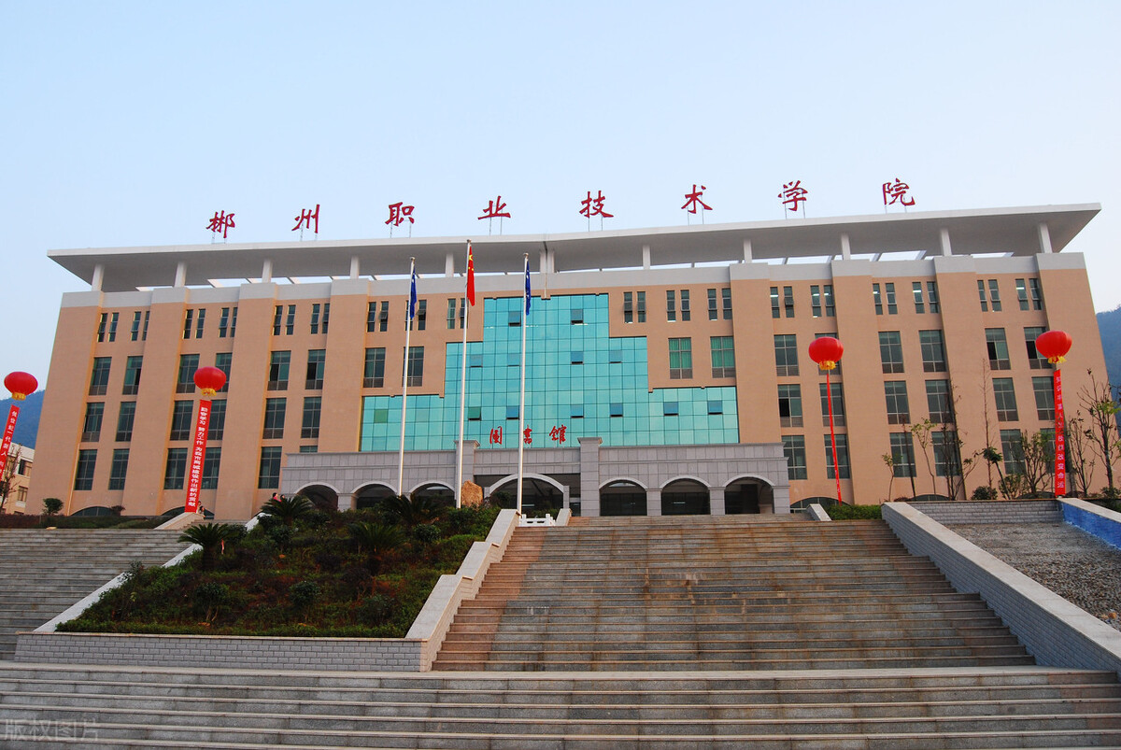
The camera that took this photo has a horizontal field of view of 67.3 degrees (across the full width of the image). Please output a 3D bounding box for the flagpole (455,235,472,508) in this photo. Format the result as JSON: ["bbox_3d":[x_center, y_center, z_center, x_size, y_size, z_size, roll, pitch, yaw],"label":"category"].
[{"bbox_3d":[-4.155,0.106,36.238,0.180,12.850,0.180,-2,-16,6],"label":"flagpole"}]

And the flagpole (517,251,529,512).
[{"bbox_3d":[-1.590,0.389,35.885,0.170,12.110,0.170,-2,-16,6],"label":"flagpole"}]

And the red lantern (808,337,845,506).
[{"bbox_3d":[14.869,2.445,45.913,1.880,9.550,1.880,-2,-16,6],"label":"red lantern"}]

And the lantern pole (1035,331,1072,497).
[{"bbox_3d":[26.643,1.957,44.819,2.050,9.140,1.900,-2,-16,6],"label":"lantern pole"}]

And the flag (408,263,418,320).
[{"bbox_3d":[-6.525,-3.675,37.600,0.300,2.580,0.220,-2,-16,6],"label":"flag"}]

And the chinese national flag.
[{"bbox_3d":[-3.966,-4.412,37.548,0.350,2.930,0.250,-2,-16,6],"label":"chinese national flag"}]

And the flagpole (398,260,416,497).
[{"bbox_3d":[-6.674,0.517,36.381,0.170,12.140,0.170,-2,-16,6],"label":"flagpole"}]

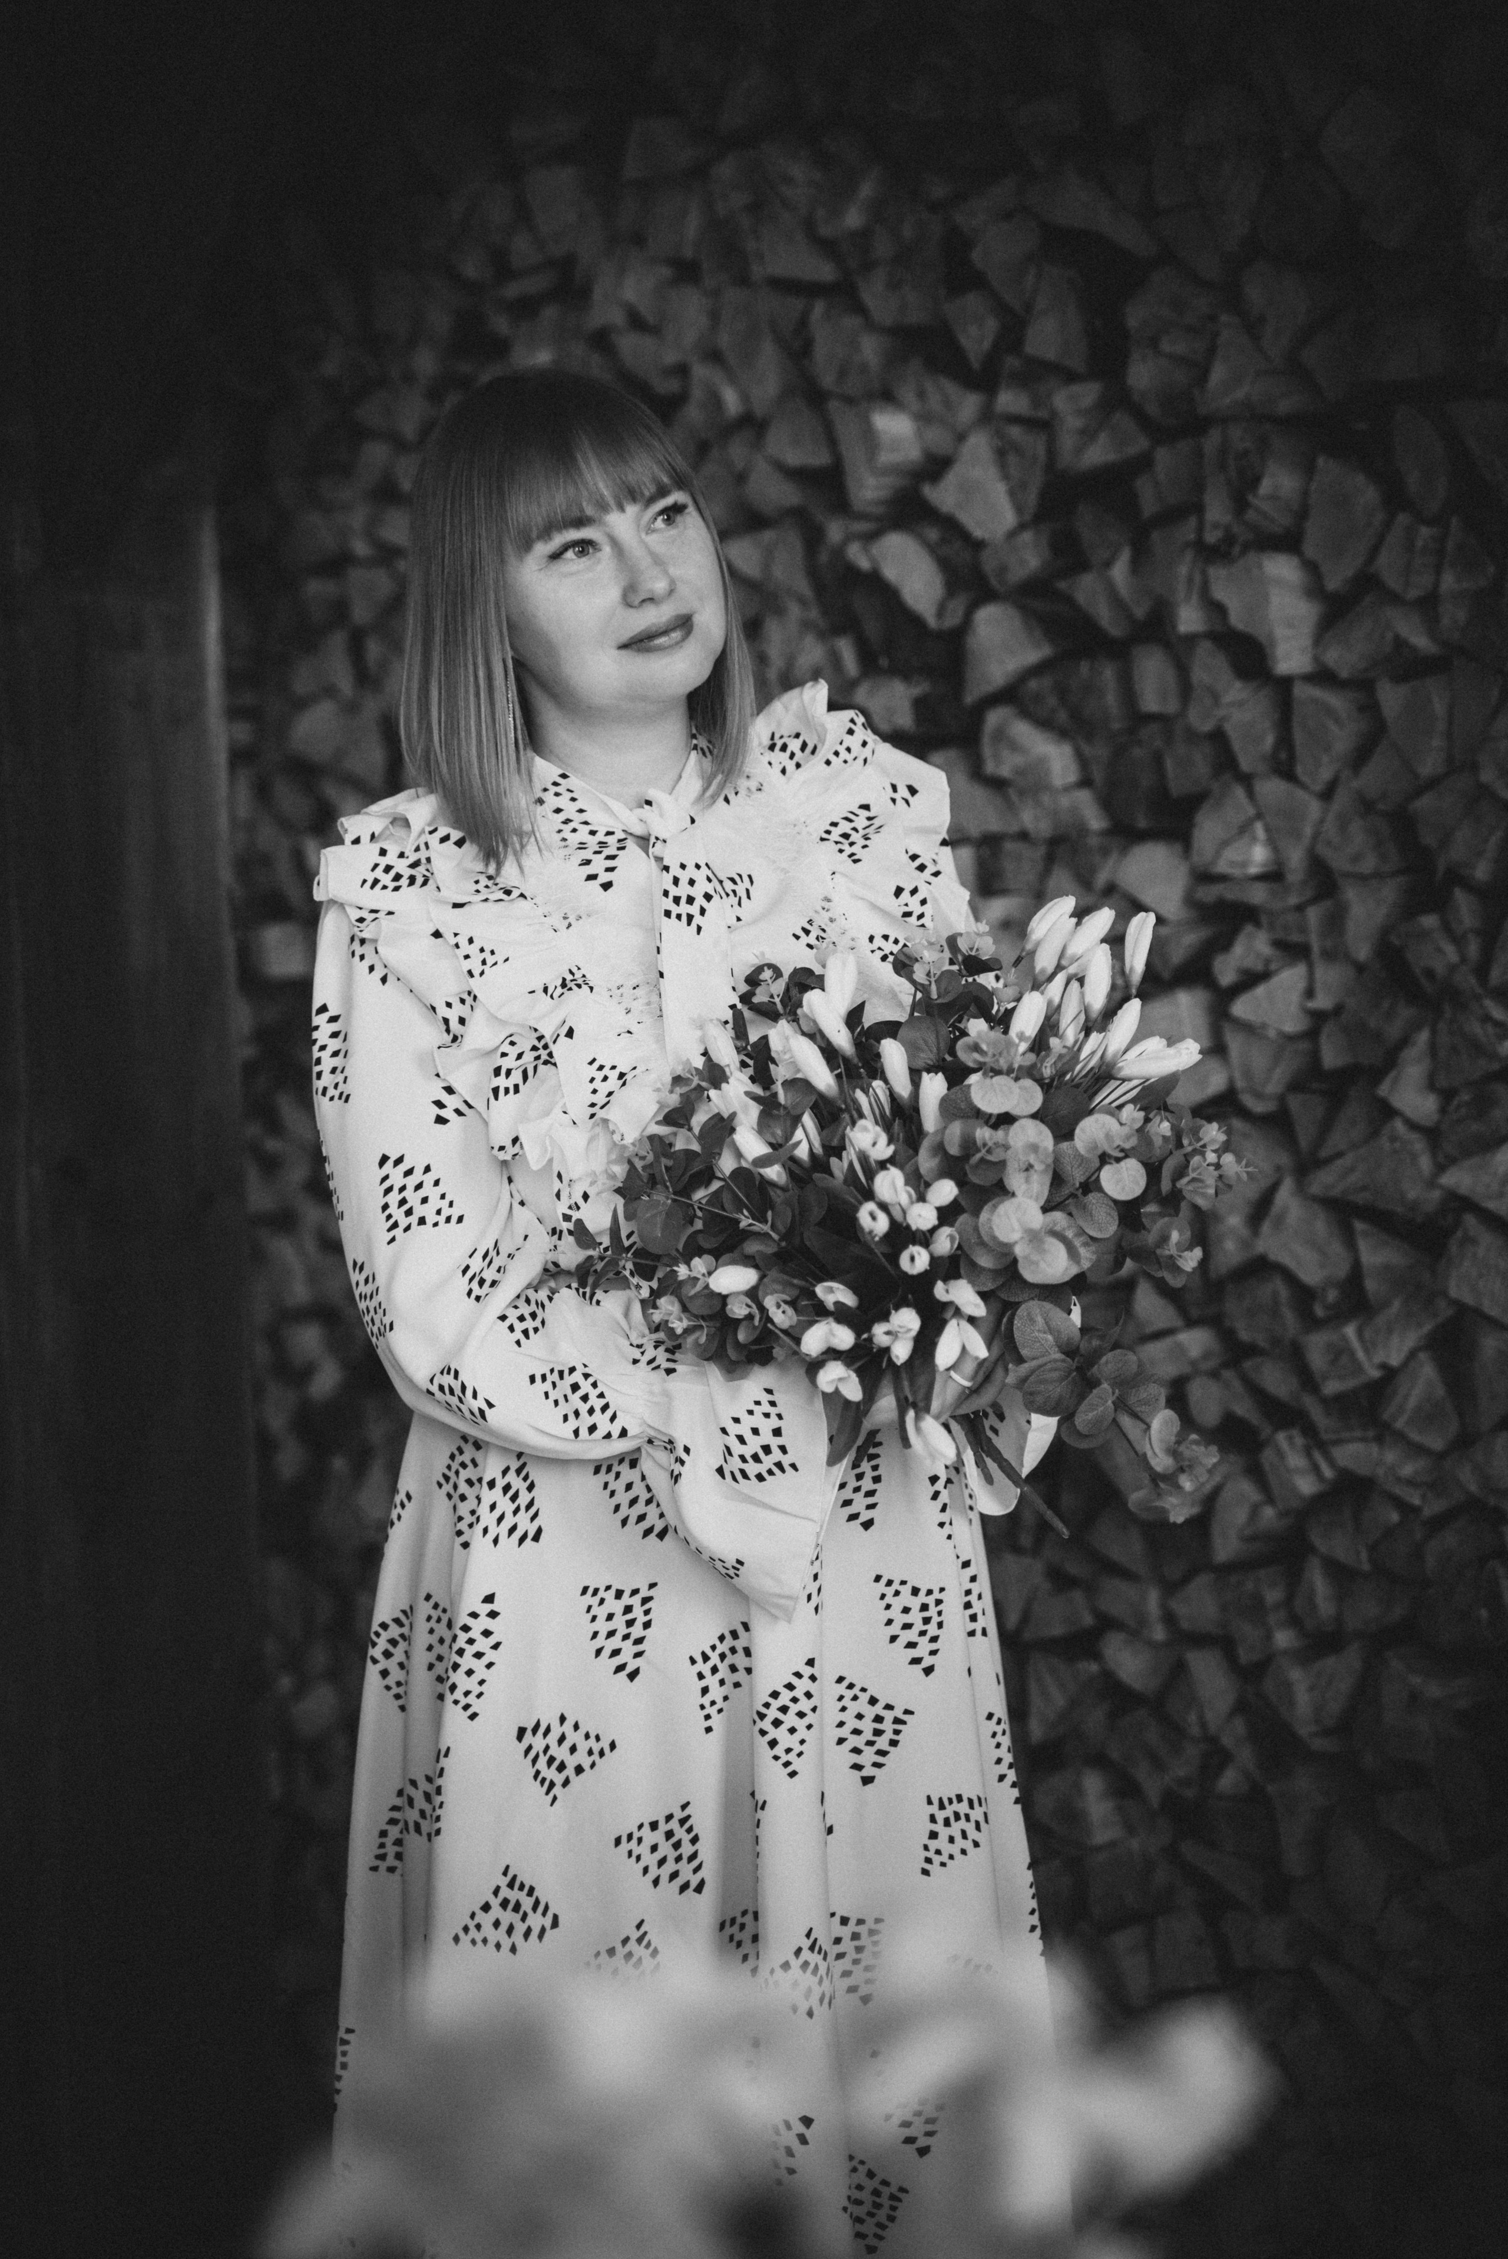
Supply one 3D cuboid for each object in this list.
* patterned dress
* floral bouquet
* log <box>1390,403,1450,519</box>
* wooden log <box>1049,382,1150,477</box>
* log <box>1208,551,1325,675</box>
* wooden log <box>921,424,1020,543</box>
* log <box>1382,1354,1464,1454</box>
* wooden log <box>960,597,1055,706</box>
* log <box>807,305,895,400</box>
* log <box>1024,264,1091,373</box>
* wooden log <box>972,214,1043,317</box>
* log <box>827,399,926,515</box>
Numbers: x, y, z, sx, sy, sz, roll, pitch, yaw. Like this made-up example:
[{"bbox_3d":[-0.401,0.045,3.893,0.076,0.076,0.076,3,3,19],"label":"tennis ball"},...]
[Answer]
[{"bbox_3d":[-0.045,0.340,2.940,0.500,1.240,0.420,-3,3,-20],"label":"patterned dress"},{"bbox_3d":[0.093,0.048,2.760,0.380,0.355,0.290,0,7,6],"label":"floral bouquet"},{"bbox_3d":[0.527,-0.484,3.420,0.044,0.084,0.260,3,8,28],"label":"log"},{"bbox_3d":[0.339,-0.530,3.628,0.086,0.070,0.300,0,3,33],"label":"wooden log"},{"bbox_3d":[0.441,-0.387,3.571,0.067,0.090,0.300,0,3,33],"label":"log"},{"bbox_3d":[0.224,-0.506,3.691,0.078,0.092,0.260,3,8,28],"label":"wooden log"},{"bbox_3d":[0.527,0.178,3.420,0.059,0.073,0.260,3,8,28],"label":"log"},{"bbox_3d":[0.274,-0.370,3.682,0.084,0.079,0.300,0,3,33],"label":"wooden log"},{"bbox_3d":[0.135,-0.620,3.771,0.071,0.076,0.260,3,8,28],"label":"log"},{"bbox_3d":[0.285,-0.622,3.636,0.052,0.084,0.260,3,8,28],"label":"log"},{"bbox_3d":[0.271,-0.659,3.663,0.063,0.077,0.300,0,3,33],"label":"wooden log"},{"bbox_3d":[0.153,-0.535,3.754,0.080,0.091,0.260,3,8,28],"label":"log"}]

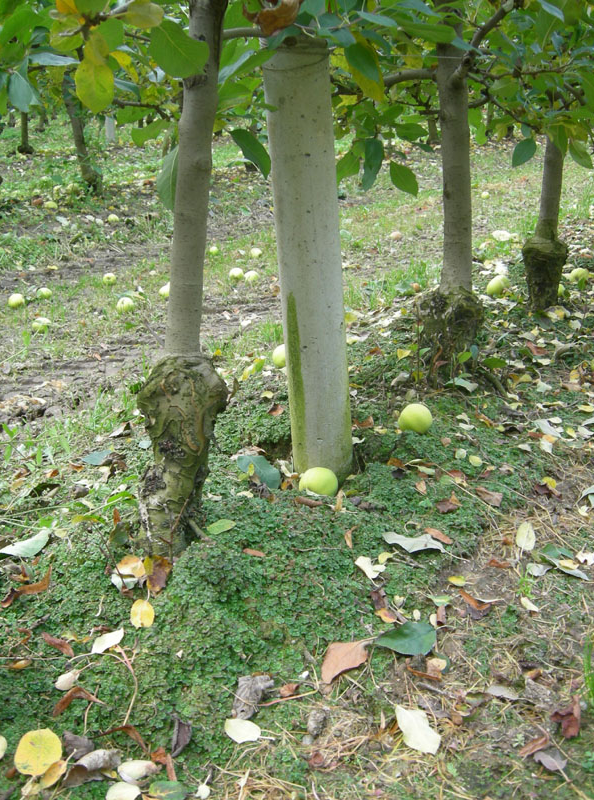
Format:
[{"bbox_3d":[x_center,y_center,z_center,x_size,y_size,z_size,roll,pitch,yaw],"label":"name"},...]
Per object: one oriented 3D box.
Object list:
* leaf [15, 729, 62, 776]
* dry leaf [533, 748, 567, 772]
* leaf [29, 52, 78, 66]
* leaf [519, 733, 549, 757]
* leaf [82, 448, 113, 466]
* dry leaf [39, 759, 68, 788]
[{"bbox_3d":[-0.296,0.403,1.006,0.048,0.010,0.055,6,41,-3],"label":"leaf"},{"bbox_3d":[0.312,0.443,1.080,0.039,0.013,0.028,12,32,27],"label":"dry leaf"},{"bbox_3d":[-0.347,-0.485,1.250,0.070,0.022,0.040,-2,20,-4],"label":"leaf"},{"bbox_3d":[0.284,0.412,1.050,0.051,0.015,0.023,-15,27,-32],"label":"leaf"},{"bbox_3d":[-0.464,0.134,2.040,0.070,0.014,0.051,-8,30,-13],"label":"leaf"},{"bbox_3d":[-0.279,0.428,1.004,0.022,0.012,0.046,11,29,19],"label":"dry leaf"}]

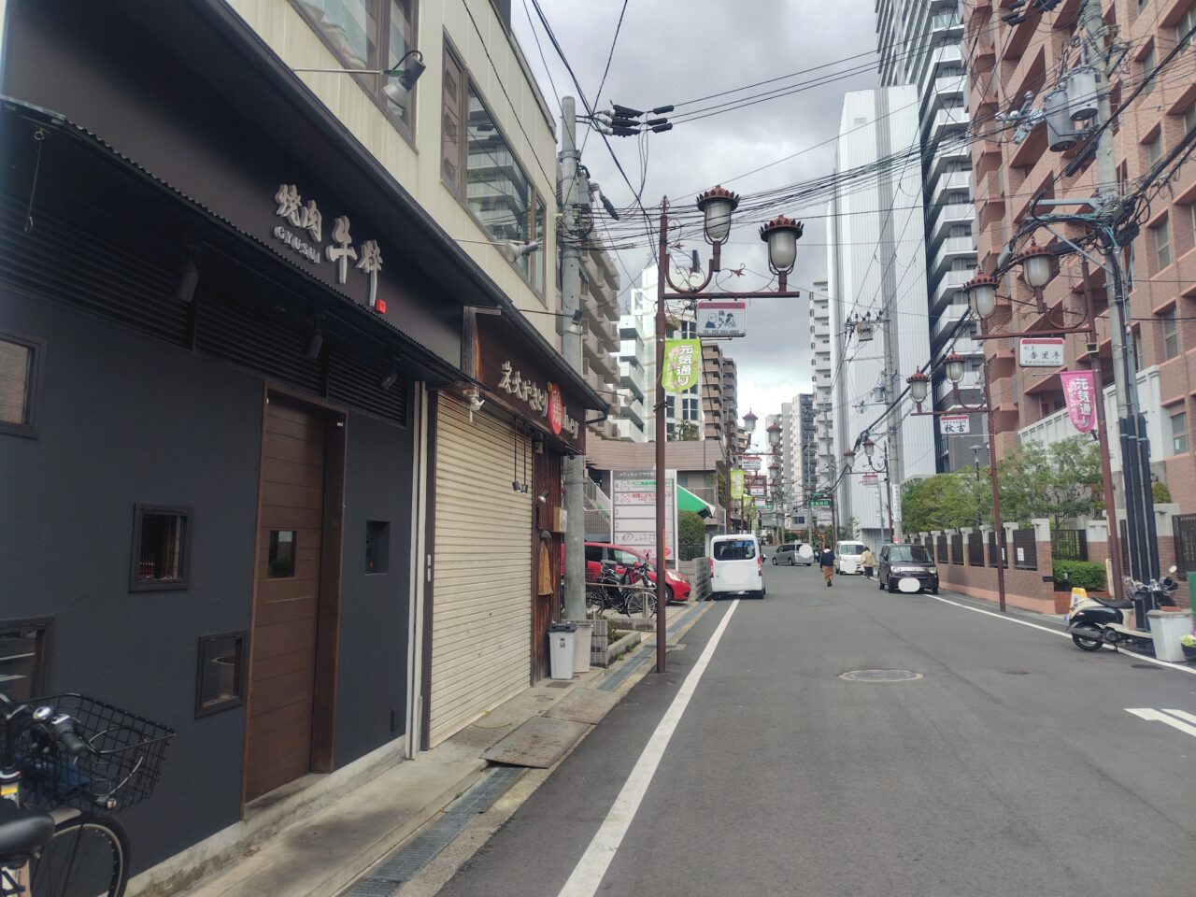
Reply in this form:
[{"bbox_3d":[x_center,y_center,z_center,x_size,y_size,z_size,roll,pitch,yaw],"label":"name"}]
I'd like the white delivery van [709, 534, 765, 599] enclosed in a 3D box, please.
[{"bbox_3d":[4.390,3.654,24.870,1.475,1.940,3.395,-2,-7,12],"label":"white delivery van"}]

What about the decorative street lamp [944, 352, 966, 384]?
[{"bbox_3d":[8.428,-1.918,18.750,0.490,0.780,0.490,-2,-7,12],"label":"decorative street lamp"}]

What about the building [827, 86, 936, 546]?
[{"bbox_3d":[28.952,-10.281,83.624,6.400,44.486,24.000,-2,-7,12],"label":"building"}]

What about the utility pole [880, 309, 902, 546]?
[{"bbox_3d":[12.363,-0.260,33.270,0.380,11.865,0.380,-2,-8,12],"label":"utility pole"}]

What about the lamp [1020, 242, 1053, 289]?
[{"bbox_3d":[6.752,-2.830,12.250,0.490,0.780,0.490,-2,-7,12],"label":"lamp"}]

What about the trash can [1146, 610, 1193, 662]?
[{"bbox_3d":[7.580,2.457,10.468,0.420,0.630,0.400,-2,-7,12],"label":"trash can"}]

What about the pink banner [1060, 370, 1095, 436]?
[{"bbox_3d":[7.526,-0.720,12.410,0.479,0.999,0.100,-2,-8,12],"label":"pink banner"}]

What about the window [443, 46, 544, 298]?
[{"bbox_3d":[-0.979,-2.660,8.368,0.120,1.343,3.505,-2,-8,11],"label":"window"}]

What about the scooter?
[{"bbox_3d":[7.635,2.347,11.461,1.660,1.150,0.660,-3,-8,20],"label":"scooter"}]

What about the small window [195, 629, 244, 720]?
[{"bbox_3d":[-1.754,1.048,3.704,0.080,0.361,0.330,-2,-8,11],"label":"small window"}]

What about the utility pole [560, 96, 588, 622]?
[{"bbox_3d":[-0.347,-1.198,11.351,0.330,8.191,0.330,-2,-8,12],"label":"utility pole"}]

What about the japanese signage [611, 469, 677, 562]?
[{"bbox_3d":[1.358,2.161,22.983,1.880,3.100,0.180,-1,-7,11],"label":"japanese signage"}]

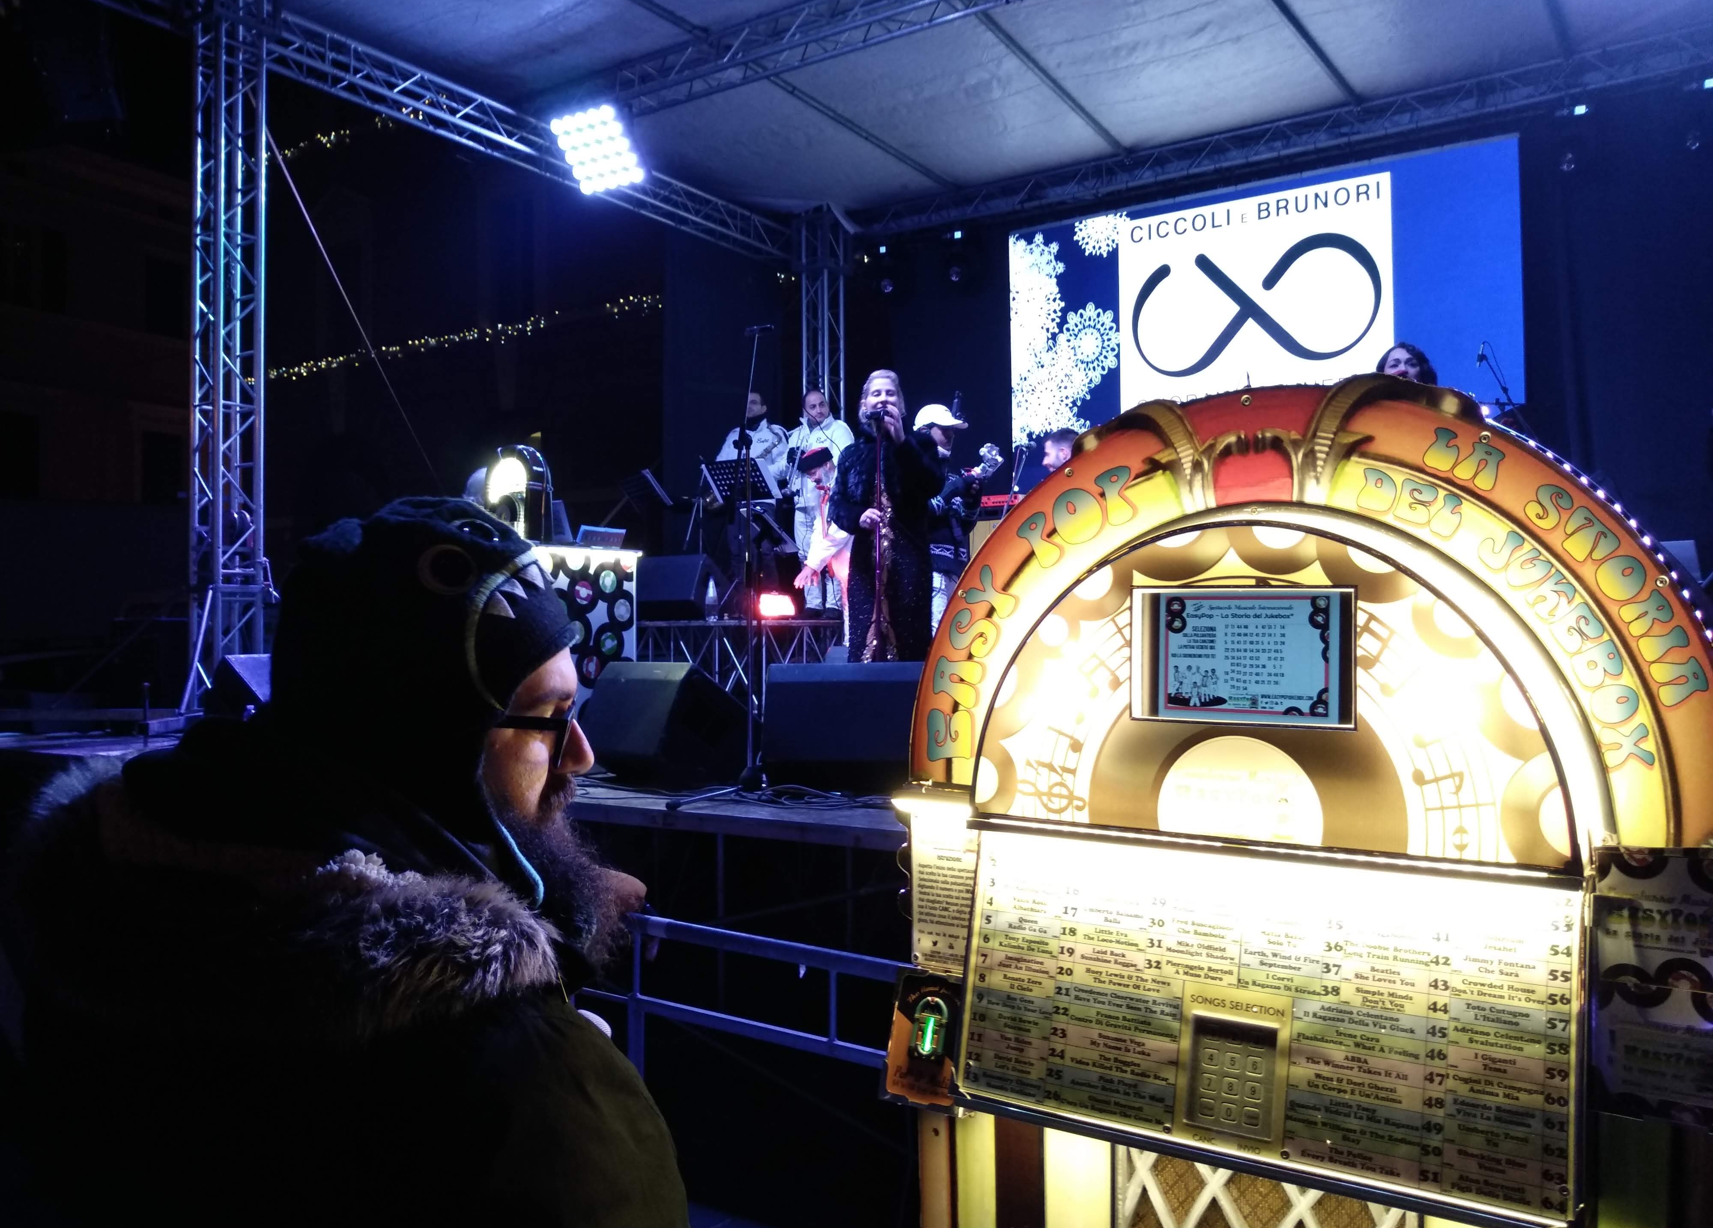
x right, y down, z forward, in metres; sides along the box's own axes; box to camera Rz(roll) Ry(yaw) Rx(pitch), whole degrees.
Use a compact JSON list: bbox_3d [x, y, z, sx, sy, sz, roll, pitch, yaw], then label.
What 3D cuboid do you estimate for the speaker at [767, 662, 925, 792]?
[{"bbox_3d":[0.013,0.382,4.406,0.590,0.430,0.530,0,-1,5],"label":"speaker"}]

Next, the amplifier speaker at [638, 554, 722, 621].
[{"bbox_3d":[-1.179,-0.185,8.938,0.590,0.430,0.530,-1,-1,35],"label":"amplifier speaker"}]

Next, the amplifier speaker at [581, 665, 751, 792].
[{"bbox_3d":[-0.647,0.392,4.727,0.530,0.430,0.590,1,-1,-40],"label":"amplifier speaker"}]

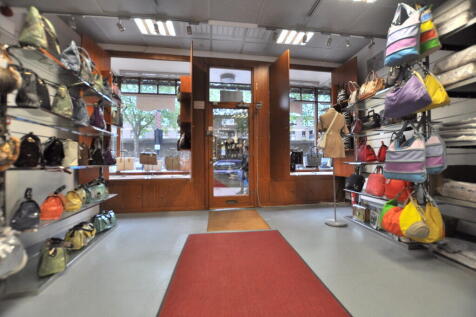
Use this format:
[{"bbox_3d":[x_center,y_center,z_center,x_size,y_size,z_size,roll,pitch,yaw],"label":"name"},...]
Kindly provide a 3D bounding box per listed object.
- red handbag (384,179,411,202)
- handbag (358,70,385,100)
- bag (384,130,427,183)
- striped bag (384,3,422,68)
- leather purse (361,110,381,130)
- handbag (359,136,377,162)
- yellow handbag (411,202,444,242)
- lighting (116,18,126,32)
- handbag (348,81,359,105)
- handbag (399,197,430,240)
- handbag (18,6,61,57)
[{"bbox_3d":[1.772,0.348,2.210,0.140,0.270,0.260,1,-1,-30],"label":"red handbag"},{"bbox_3d":[1.761,-0.957,2.632,0.140,0.280,0.320,0,-1,-3],"label":"handbag"},{"bbox_3d":[1.646,-0.016,1.957,0.360,0.500,0.130,-1,-1,45],"label":"bag"},{"bbox_3d":[1.634,-1.212,1.977,0.130,0.520,0.340,1,-1,-41],"label":"striped bag"},{"bbox_3d":[1.783,-0.506,2.677,0.130,0.230,0.240,0,-1,-18],"label":"leather purse"},{"bbox_3d":[1.808,-0.117,2.753,0.130,0.320,0.230,0,-1,-27],"label":"handbag"},{"bbox_3d":[1.961,0.648,2.058,0.140,0.380,0.290,1,-1,-41],"label":"yellow handbag"},{"bbox_3d":[-1.385,-1.577,2.358,0.110,0.150,0.080,-1,-1,37],"label":"lighting"},{"bbox_3d":[1.835,-1.044,3.159,0.120,0.330,0.200,0,-1,-18],"label":"handbag"},{"bbox_3d":[1.744,0.582,1.976,0.140,0.400,0.280,1,-1,-41],"label":"handbag"},{"bbox_3d":[-1.435,-0.910,1.448,0.260,0.300,0.170,0,-1,-30],"label":"handbag"}]

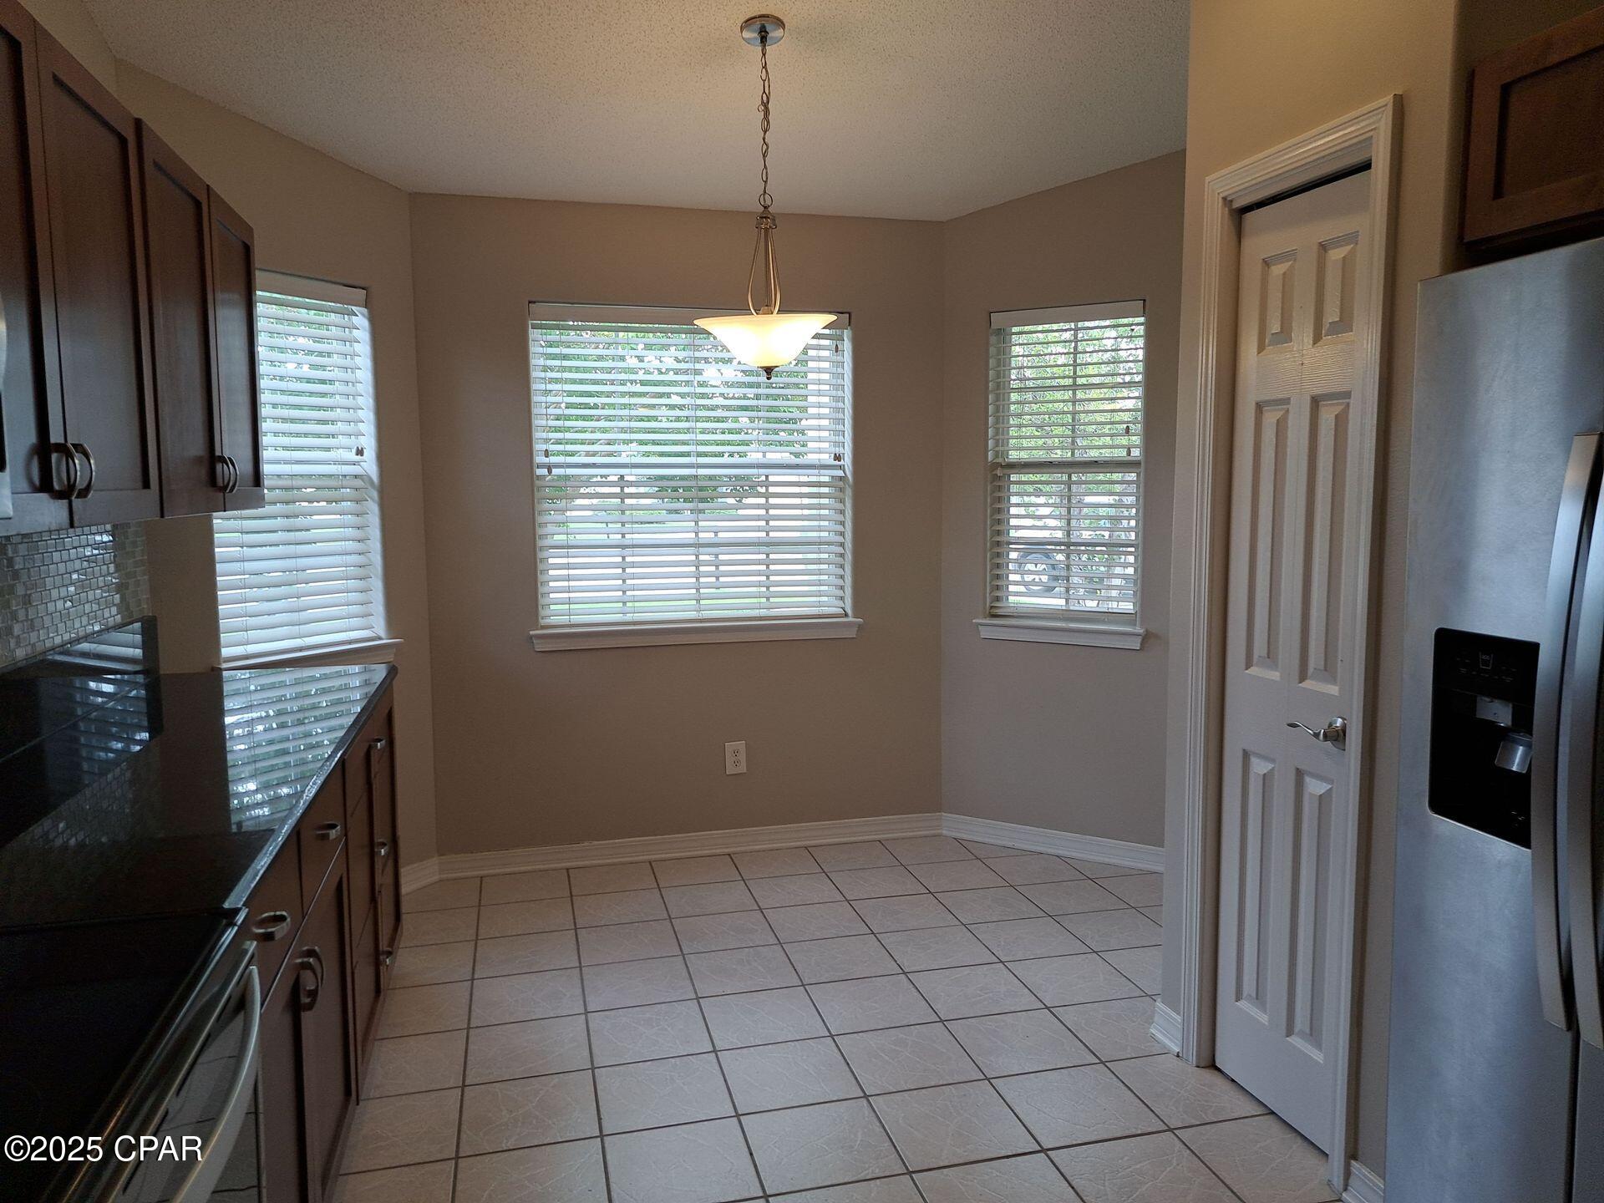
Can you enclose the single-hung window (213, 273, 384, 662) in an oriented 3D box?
[{"bbox_3d":[-1.628,-0.435,3.562,0.060,1.160,0.565,3,7,32],"label":"single-hung window"}]

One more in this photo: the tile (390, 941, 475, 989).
[{"bbox_3d":[-1.139,1.102,3.372,0.282,0.010,0.296,-2,6,-14],"label":"tile"}]

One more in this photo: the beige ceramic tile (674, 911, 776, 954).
[{"bbox_3d":[-0.250,1.073,3.597,0.300,0.010,0.300,-2,6,-14],"label":"beige ceramic tile"}]

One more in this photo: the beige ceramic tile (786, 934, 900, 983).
[{"bbox_3d":[0.120,1.092,3.377,0.300,0.010,0.300,-2,6,-14],"label":"beige ceramic tile"}]

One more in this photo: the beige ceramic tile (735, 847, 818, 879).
[{"bbox_3d":[-0.099,1.005,4.237,0.304,0.010,0.278,-2,6,-14],"label":"beige ceramic tile"}]

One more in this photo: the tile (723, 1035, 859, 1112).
[{"bbox_3d":[-0.032,1.159,2.716,0.302,0.010,0.299,-2,6,-14],"label":"tile"}]

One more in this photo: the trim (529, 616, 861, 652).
[{"bbox_3d":[-0.383,0.127,4.240,1.262,0.075,0.070,-2,6,-14],"label":"trim"}]

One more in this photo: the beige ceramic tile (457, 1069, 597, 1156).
[{"bbox_3d":[-0.633,1.187,2.587,0.302,0.010,0.298,-2,6,-14],"label":"beige ceramic tile"}]

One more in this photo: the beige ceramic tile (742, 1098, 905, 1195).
[{"bbox_3d":[0.040,1.194,2.440,0.302,0.010,0.298,-2,6,-14],"label":"beige ceramic tile"}]

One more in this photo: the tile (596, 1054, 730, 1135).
[{"bbox_3d":[-0.333,1.176,2.660,0.302,0.010,0.298,-2,6,-14],"label":"tile"}]

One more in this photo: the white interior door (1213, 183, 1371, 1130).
[{"bbox_3d":[1.082,0.150,2.419,0.036,2.030,0.445,-2,6,-16],"label":"white interior door"}]

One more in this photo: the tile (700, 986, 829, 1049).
[{"bbox_3d":[-0.104,1.129,3.003,0.302,0.010,0.299,-2,6,-14],"label":"tile"}]

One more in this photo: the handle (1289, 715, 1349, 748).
[{"bbox_3d":[1.069,0.270,2.290,0.066,0.067,0.150,-2,6,-14],"label":"handle"}]

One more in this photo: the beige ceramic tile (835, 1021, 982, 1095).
[{"bbox_3d":[0.266,1.148,2.790,0.300,0.010,0.300,-2,6,-14],"label":"beige ceramic tile"}]

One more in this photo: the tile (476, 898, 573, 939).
[{"bbox_3d":[-0.918,1.058,3.713,0.303,0.010,0.297,-2,6,-14],"label":"tile"}]

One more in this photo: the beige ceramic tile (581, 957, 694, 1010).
[{"bbox_3d":[-0.475,1.108,3.213,0.303,0.010,0.297,-2,6,-14],"label":"beige ceramic tile"}]

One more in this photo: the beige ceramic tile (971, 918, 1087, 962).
[{"bbox_3d":[0.716,1.074,3.528,0.302,0.010,0.302,-2,6,-14],"label":"beige ceramic tile"}]

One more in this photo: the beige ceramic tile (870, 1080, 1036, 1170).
[{"bbox_3d":[0.338,1.177,2.496,0.300,0.010,0.300,-2,6,-14],"label":"beige ceramic tile"}]

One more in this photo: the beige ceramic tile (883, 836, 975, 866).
[{"bbox_3d":[0.498,0.986,4.387,0.304,0.010,0.278,-2,6,-14],"label":"beige ceramic tile"}]

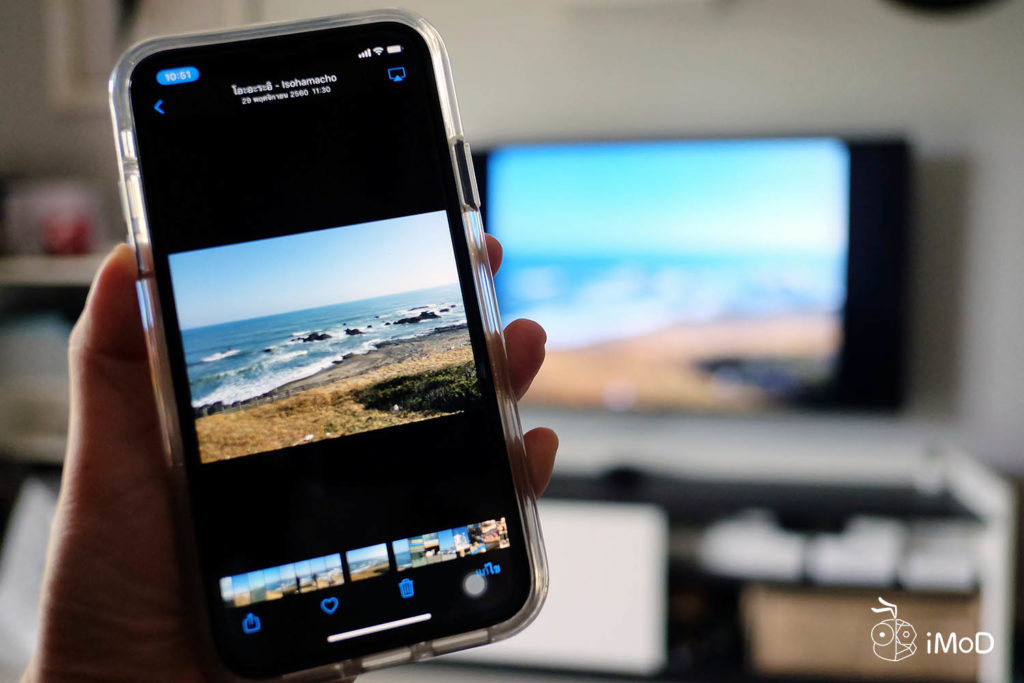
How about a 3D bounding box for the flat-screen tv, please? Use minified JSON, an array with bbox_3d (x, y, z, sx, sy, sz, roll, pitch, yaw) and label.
[{"bbox_3d":[0.345,-0.148,1.802,1.100,0.617,0.060,0,3,6],"label":"flat-screen tv"}]

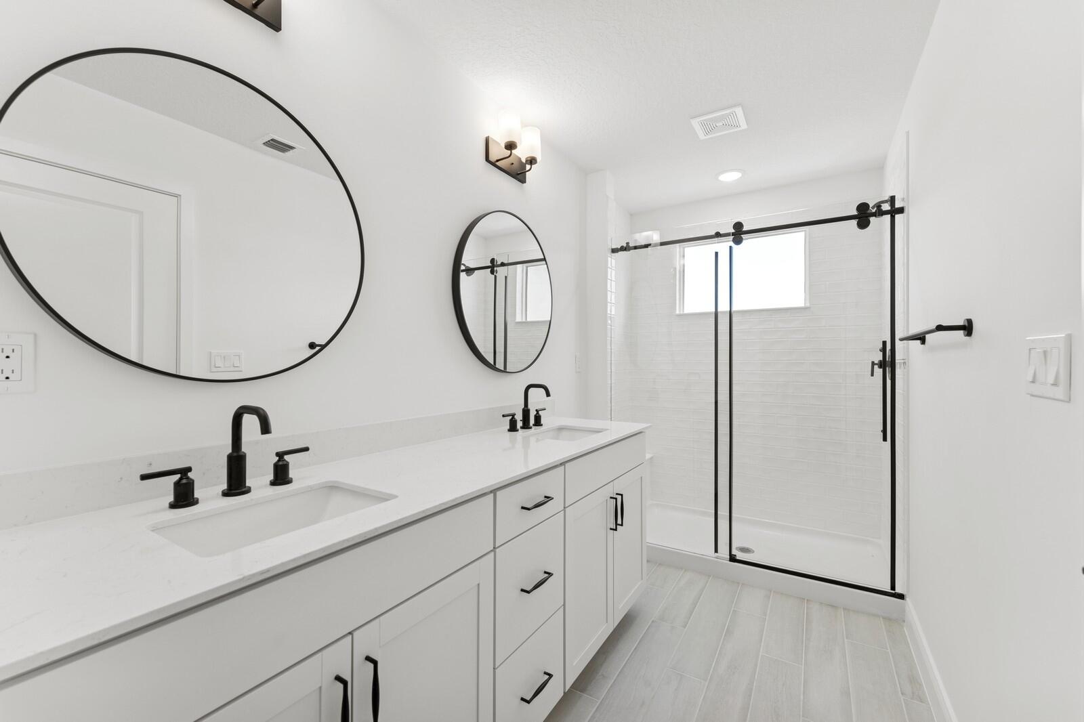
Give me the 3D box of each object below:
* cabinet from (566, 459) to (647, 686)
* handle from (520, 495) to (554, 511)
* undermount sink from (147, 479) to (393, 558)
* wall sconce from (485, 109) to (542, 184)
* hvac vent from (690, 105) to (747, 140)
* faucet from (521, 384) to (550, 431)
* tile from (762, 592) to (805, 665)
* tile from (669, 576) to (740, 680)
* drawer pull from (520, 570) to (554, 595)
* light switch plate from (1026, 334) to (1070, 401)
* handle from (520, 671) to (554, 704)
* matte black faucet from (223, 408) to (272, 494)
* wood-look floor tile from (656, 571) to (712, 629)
[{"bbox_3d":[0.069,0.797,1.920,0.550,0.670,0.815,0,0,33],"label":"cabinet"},{"bbox_3d":[-0.009,0.428,1.268,0.033,0.013,0.136,0,0,33],"label":"handle"},{"bbox_3d":[-0.548,0.404,0.905,0.295,0.165,0.410,0,0,33],"label":"undermount sink"},{"bbox_3d":[-0.117,-1.042,2.049,0.151,0.229,0.306,0,-1,33],"label":"wall sconce"},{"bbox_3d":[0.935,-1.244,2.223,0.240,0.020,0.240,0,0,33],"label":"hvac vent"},{"bbox_3d":[-0.030,0.217,2.018,0.166,0.213,0.057,0,0,33],"label":"faucet"},{"bbox_3d":[1.151,1.244,1.986,0.152,0.010,0.576,0,-1,33],"label":"tile"},{"bbox_3d":[0.806,1.239,2.014,0.152,0.010,0.880,0,0,33],"label":"tile"},{"bbox_3d":[-0.012,0.656,1.250,0.032,0.013,0.133,0,-1,33],"label":"drawer pull"},{"bbox_3d":[0.928,0.011,0.776,0.008,0.114,0.168,0,0,33],"label":"light switch plate"},{"bbox_3d":[-0.011,0.965,1.248,0.032,0.013,0.133,0,-1,33],"label":"handle"},{"bbox_3d":[-0.670,0.211,0.966,0.191,0.207,0.057,0,-1,33],"label":"matte black faucet"},{"bbox_3d":[0.755,1.246,2.226,0.152,0.010,0.576,0,-1,33],"label":"wood-look floor tile"}]

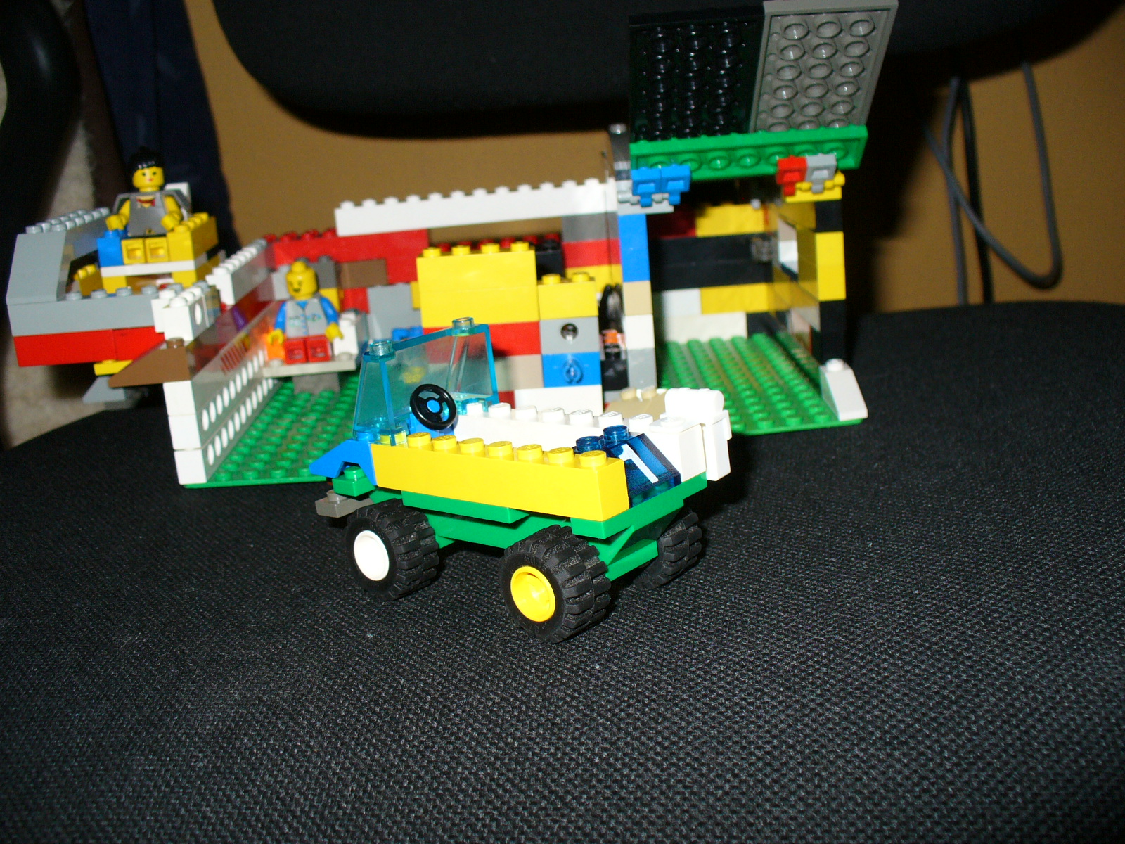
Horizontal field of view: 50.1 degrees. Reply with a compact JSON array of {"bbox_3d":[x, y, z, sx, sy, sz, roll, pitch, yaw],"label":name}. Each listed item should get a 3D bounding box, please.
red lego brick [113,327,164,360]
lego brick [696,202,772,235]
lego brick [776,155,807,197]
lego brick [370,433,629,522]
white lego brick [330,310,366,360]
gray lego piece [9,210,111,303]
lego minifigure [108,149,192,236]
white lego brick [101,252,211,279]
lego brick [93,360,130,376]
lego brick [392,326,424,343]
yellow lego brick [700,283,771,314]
[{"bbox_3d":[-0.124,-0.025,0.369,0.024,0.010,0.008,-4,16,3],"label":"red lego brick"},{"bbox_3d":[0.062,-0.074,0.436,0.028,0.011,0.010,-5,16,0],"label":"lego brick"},{"bbox_3d":[0.064,-0.070,0.339,0.008,0.004,0.013,-3,-20,4],"label":"lego brick"},{"bbox_3d":[-0.014,0.009,0.240,0.064,0.011,0.008,5,18,42],"label":"lego brick"},{"bbox_3d":[-0.075,-0.030,0.418,0.008,0.011,0.015,-4,15,0],"label":"white lego brick"},{"bbox_3d":[-0.161,-0.055,0.395,0.016,0.021,0.074,-4,16,0],"label":"gray lego piece"},{"bbox_3d":[-0.143,-0.075,0.414,0.026,0.037,0.019,-4,18,1],"label":"lego minifigure"},{"bbox_3d":[-0.136,-0.053,0.404,0.032,0.004,0.016,-4,16,3],"label":"white lego brick"},{"bbox_3d":[-0.139,-0.019,0.383,0.015,0.004,0.011,-4,18,1],"label":"lego brick"},{"bbox_3d":[-0.049,-0.027,0.388,0.014,0.009,0.010,-4,15,0],"label":"lego brick"},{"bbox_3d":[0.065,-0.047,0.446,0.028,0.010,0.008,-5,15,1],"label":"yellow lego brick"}]

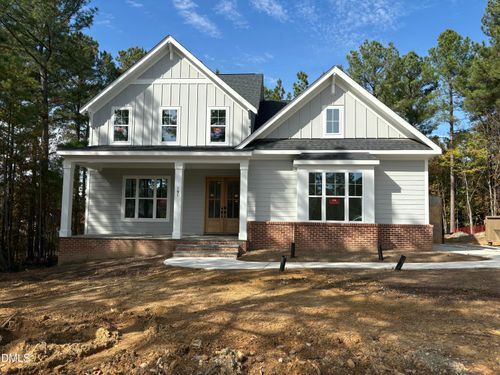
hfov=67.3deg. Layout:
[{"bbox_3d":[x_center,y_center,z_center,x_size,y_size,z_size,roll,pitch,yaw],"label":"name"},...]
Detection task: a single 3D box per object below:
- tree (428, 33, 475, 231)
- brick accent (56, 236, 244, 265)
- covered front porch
[{"bbox_3d":[16.449,-4.806,30.596,3.556,16.853,3.556,1,-4,3],"label":"tree"},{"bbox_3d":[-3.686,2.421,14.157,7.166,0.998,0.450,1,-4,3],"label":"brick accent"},{"bbox_3d":[-3.634,0.420,15.254,7.448,3.339,2.500,1,-4,3],"label":"covered front porch"}]

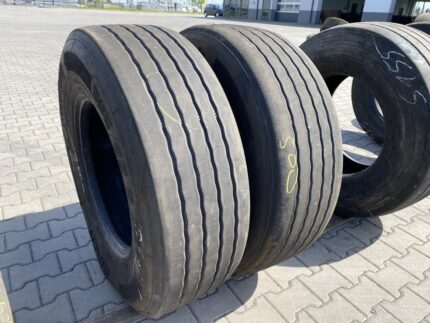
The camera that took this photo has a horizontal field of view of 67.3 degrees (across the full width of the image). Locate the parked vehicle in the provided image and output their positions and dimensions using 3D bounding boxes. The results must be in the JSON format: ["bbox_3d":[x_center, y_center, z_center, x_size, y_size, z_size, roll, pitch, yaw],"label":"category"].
[{"bbox_3d":[0.419,-20.030,42.848,1.780,1.570,4.250,-15,30,-31],"label":"parked vehicle"}]

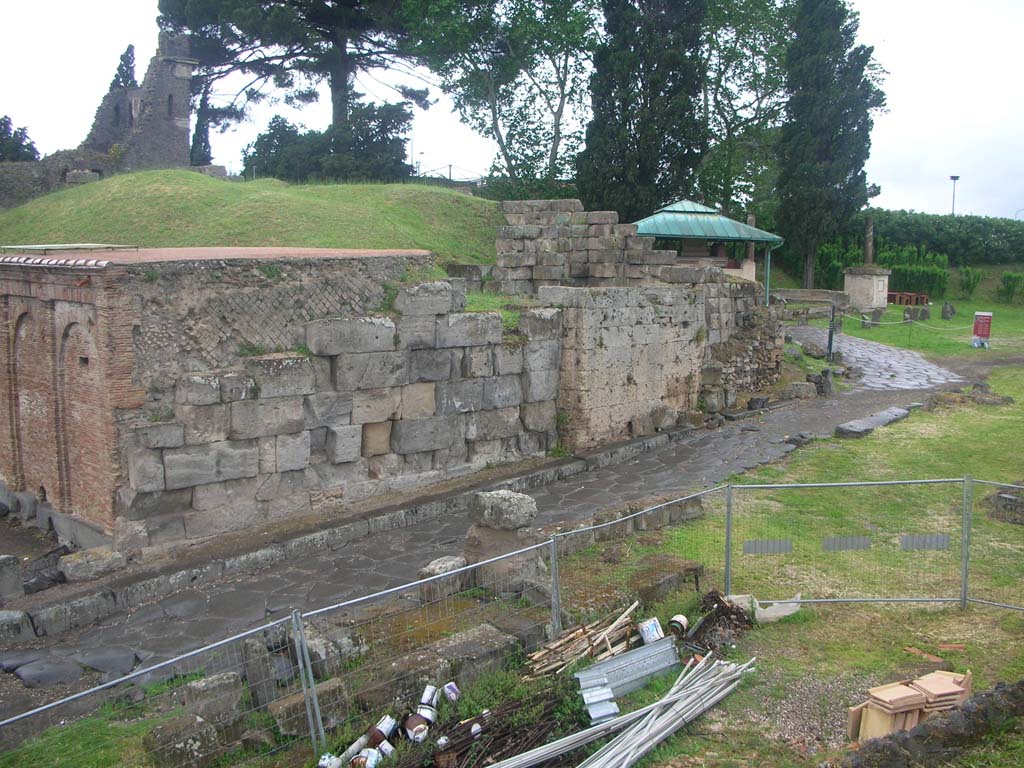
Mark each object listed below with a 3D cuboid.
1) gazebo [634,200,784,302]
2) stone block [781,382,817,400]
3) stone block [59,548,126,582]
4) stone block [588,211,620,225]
[{"bbox_3d":[6.723,-5.102,40.275,6.000,4.050,6.000,0,8,0],"label":"gazebo"},{"bbox_3d":[7.695,0.173,27.890,0.880,0.400,0.450,-2,8,-13],"label":"stone block"},{"bbox_3d":[-6.338,2.700,15.641,0.900,0.300,0.400,-5,9,-33],"label":"stone block"},{"bbox_3d":[2.743,-5.007,31.272,0.930,0.390,0.550,0,8,2],"label":"stone block"}]

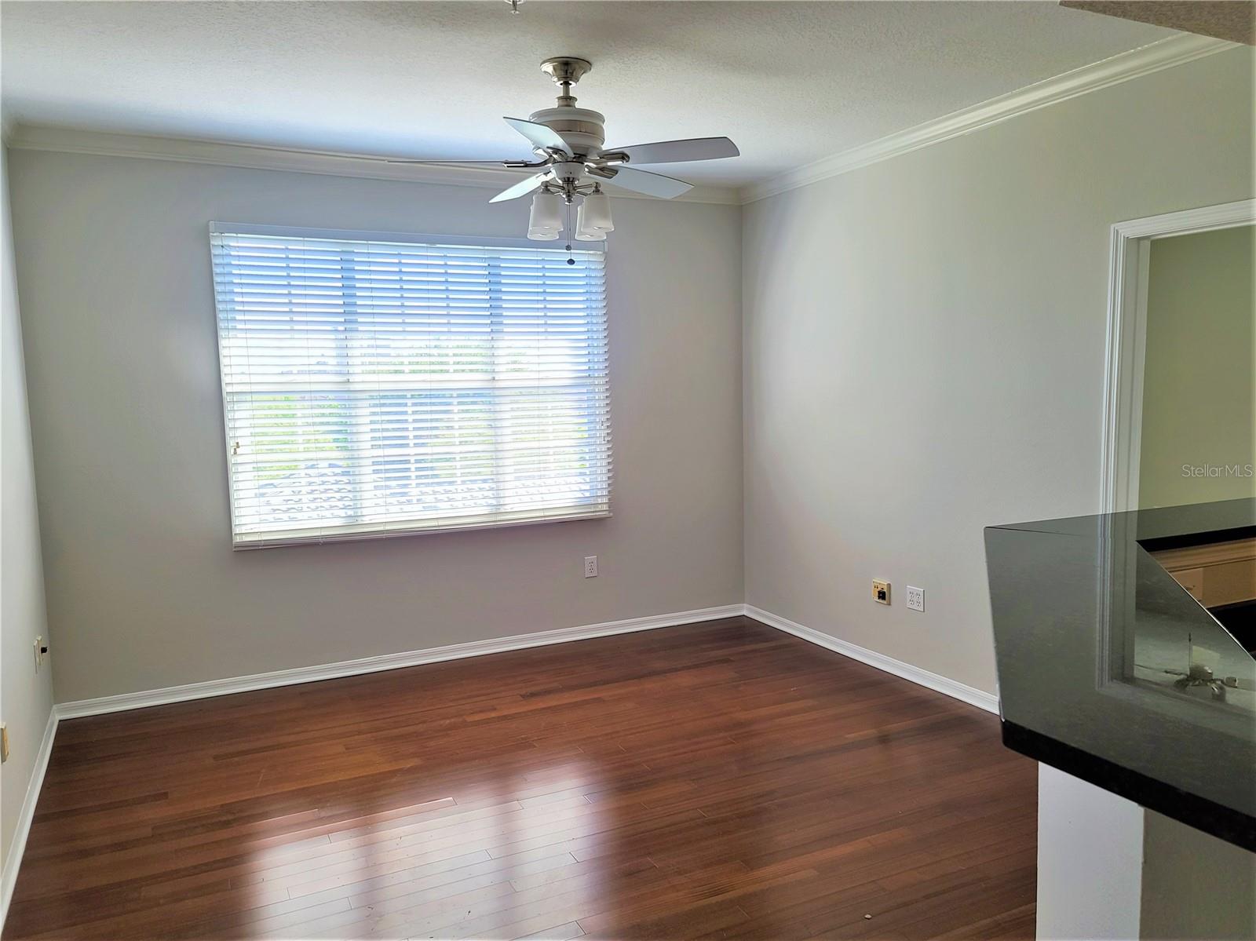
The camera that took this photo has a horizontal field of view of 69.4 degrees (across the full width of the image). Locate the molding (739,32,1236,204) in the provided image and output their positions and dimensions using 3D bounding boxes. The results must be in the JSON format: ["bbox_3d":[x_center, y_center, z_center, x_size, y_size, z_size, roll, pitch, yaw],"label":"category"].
[{"bbox_3d":[1.359,-1.599,4.373,0.080,0.090,3.046,-4,6,-26],"label":"molding"}]

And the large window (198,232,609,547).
[{"bbox_3d":[-1.065,-0.467,4.942,2.100,1.610,0.075,-4,6,-26],"label":"large window"}]

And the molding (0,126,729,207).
[{"bbox_3d":[-1.008,-1.600,4.864,3.898,0.090,0.080,-4,6,-26],"label":"molding"}]

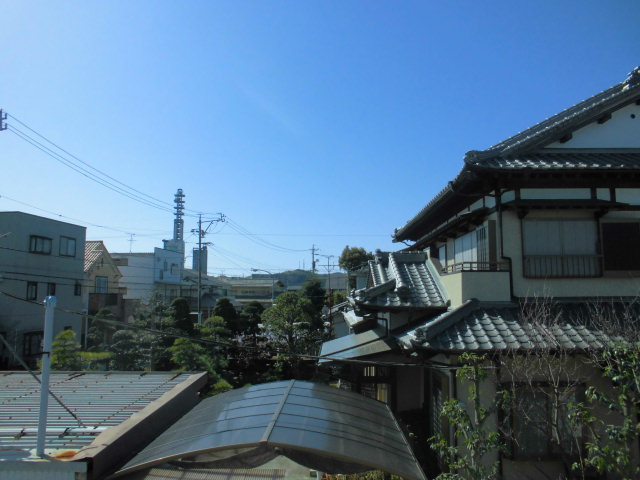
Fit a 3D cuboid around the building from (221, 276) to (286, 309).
[{"bbox_3d":[-13.600,11.411,97.336,11.000,7.000,7.500,-1,-6,6],"label":"building"}]

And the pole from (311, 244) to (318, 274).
[{"bbox_3d":[-0.900,6.938,77.707,1.400,11.600,0.800,-2,-6,15],"label":"pole"}]

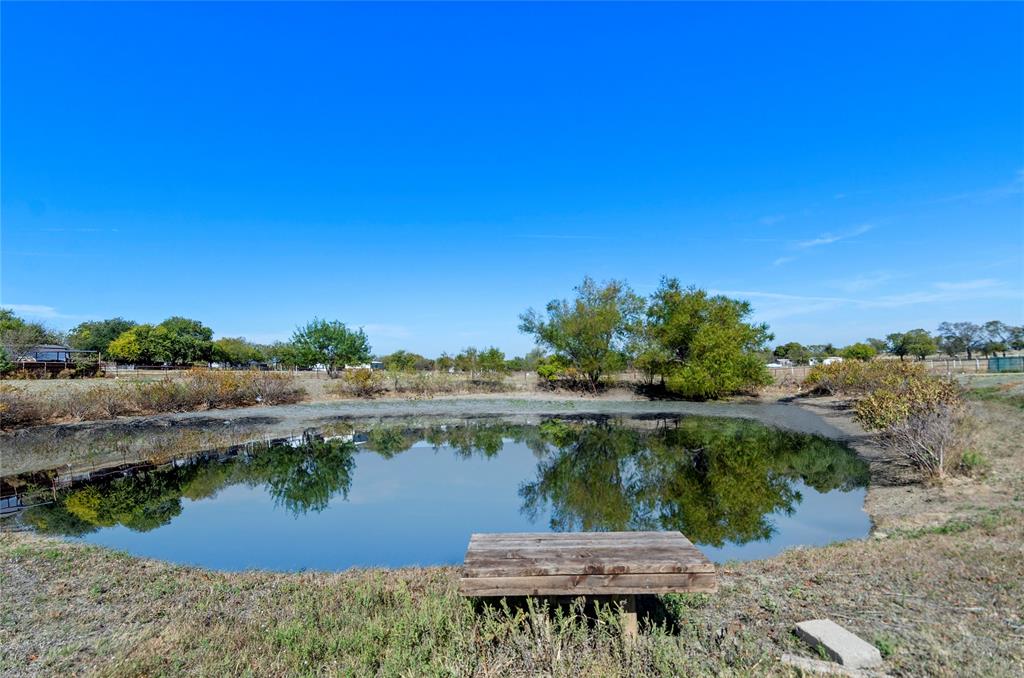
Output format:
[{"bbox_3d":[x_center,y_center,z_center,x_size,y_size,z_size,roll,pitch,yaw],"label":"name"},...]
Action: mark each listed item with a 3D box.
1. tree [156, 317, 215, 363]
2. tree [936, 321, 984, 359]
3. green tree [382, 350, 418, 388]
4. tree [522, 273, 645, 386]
[{"bbox_3d":[-44.666,0.479,70.000,7.449,7.125,6.704,0,-2,0],"label":"tree"},{"bbox_3d":[83.293,0.279,95.000,6.640,7.438,5.976,-2,-3,41],"label":"tree"},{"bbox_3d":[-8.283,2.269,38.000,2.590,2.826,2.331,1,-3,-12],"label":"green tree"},{"bbox_3d":[3.833,-0.284,29.000,6.906,6.332,6.561,0,-3,8],"label":"tree"}]

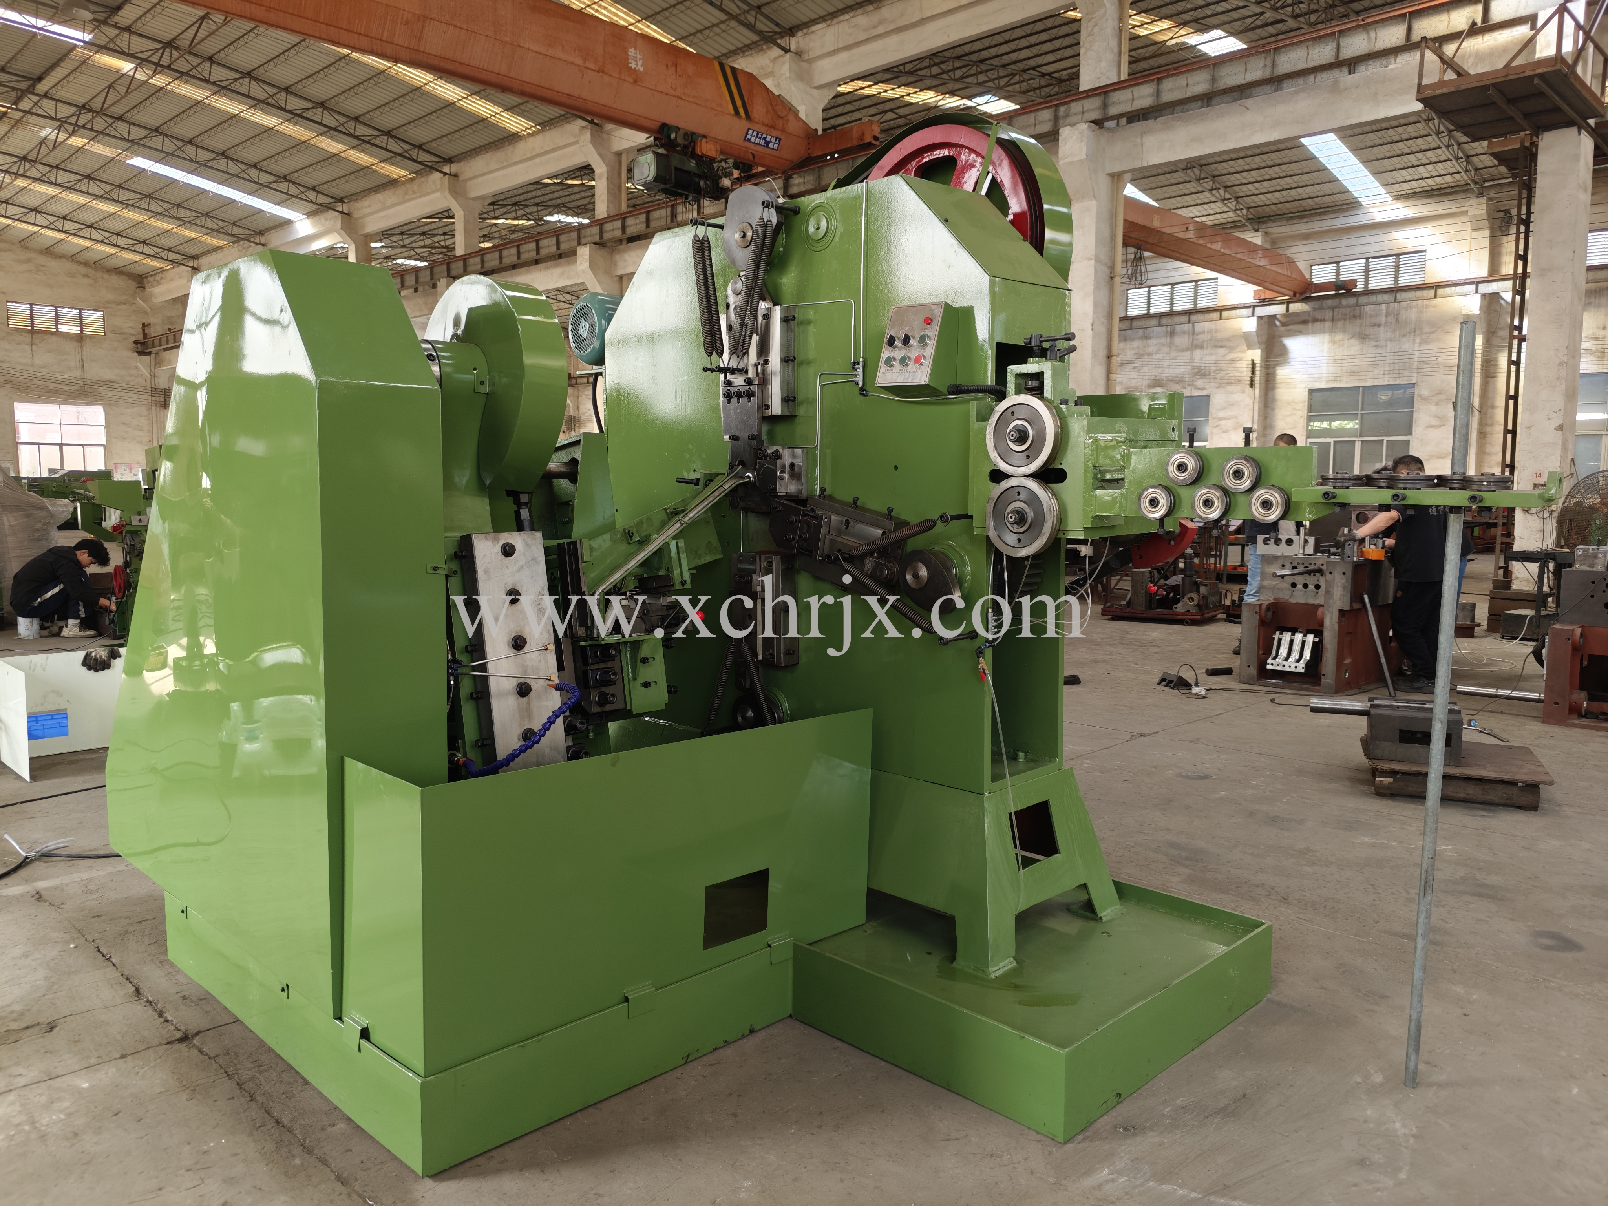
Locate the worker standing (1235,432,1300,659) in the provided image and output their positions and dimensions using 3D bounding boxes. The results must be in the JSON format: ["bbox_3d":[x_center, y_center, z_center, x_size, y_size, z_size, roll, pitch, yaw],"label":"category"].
[{"bbox_3d":[3.685,-0.469,8.850,0.480,1.720,0.340,2,5,12],"label":"worker standing"}]

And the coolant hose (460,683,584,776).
[{"bbox_3d":[-0.561,0.257,2.211,0.140,0.150,0.210,5,7,44],"label":"coolant hose"}]

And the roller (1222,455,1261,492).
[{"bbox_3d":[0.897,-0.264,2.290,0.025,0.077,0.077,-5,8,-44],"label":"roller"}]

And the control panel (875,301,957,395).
[{"bbox_3d":[0.254,-0.559,2.482,0.150,0.205,0.110,5,7,44],"label":"control panel"}]

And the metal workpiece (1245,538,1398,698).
[{"bbox_3d":[3.667,0.045,7.916,0.780,1.050,0.730,-5,8,-42],"label":"metal workpiece"}]

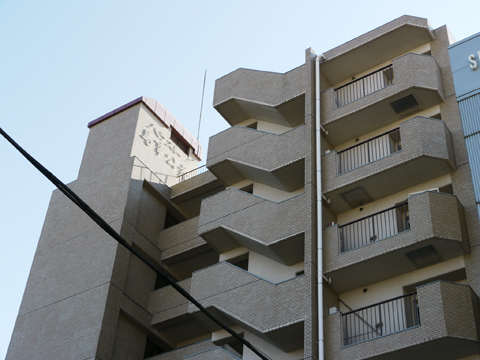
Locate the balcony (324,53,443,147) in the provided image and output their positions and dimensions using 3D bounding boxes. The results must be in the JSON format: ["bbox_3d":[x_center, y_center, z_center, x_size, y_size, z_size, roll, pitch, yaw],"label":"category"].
[{"bbox_3d":[4.069,-2.394,25.650,3.465,1.449,0.949,-22,-50,25],"label":"balcony"}]

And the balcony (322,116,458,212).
[{"bbox_3d":[3.924,-0.438,23.776,3.465,1.449,0.949,-22,-50,25],"label":"balcony"}]

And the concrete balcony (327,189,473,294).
[{"bbox_3d":[3.779,1.518,21.903,3.465,1.449,0.949,-22,-50,25],"label":"concrete balcony"}]

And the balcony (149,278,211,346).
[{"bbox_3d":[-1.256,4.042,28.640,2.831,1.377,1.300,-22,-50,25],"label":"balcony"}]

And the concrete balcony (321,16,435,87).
[{"bbox_3d":[4.193,-4.079,27.264,3.465,0.422,0.949,-22,-50,25],"label":"concrete balcony"}]

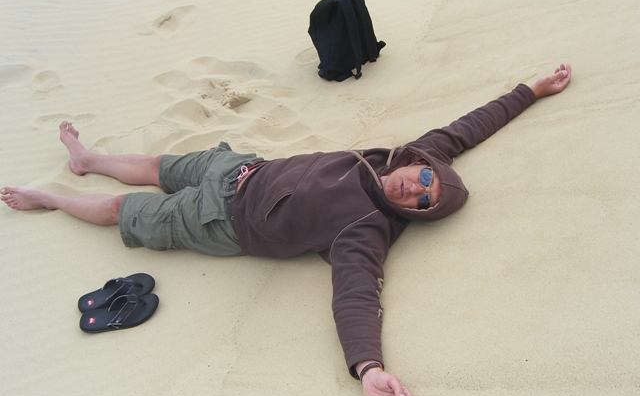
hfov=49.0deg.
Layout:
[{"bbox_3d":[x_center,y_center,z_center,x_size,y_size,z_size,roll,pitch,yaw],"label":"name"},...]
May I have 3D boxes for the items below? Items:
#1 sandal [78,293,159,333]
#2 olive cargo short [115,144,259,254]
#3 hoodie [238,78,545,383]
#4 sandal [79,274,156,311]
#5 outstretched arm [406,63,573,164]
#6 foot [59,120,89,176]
[{"bbox_3d":[-0.672,0.383,2.361,0.285,0.060,0.110,-15,41,8],"label":"sandal"},{"bbox_3d":[-0.446,-0.034,2.582,0.580,0.220,0.480,2,46,26],"label":"olive cargo short"},{"bbox_3d":[0.165,-0.021,2.271,0.880,0.260,1.200,2,46,26],"label":"hoodie"},{"bbox_3d":[-0.702,0.327,2.434,0.285,0.060,0.110,-17,41,7],"label":"sandal"},{"bbox_3d":[0.592,-0.293,2.461,0.690,0.130,0.140,-31,41,-10],"label":"outstretched arm"},{"bbox_3d":[-1.069,-0.230,3.058,0.110,0.245,0.095,-5,18,28],"label":"foot"}]

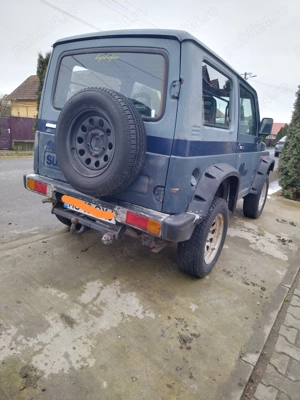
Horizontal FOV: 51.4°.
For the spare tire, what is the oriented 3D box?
[{"bbox_3d":[-0.332,-0.367,2.033,0.656,0.656,0.190,16,18,28],"label":"spare tire"}]

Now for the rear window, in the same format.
[{"bbox_3d":[-0.322,-0.822,2.205,0.960,0.420,0.040,16,13,28],"label":"rear window"}]

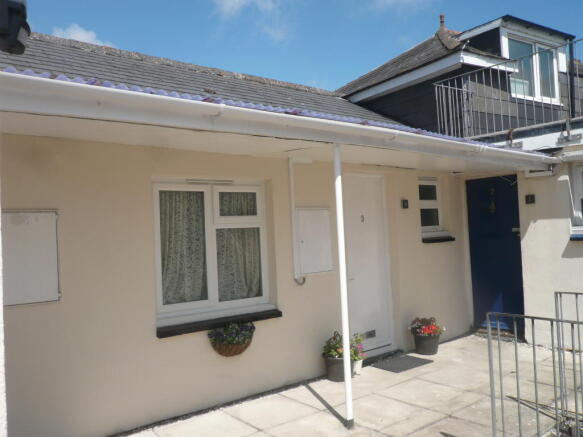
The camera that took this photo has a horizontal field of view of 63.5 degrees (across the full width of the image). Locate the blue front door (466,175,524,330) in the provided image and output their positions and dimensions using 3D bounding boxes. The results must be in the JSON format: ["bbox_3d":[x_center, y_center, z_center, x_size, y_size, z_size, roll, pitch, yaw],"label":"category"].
[{"bbox_3d":[2.594,0.450,5.940,0.080,1.950,0.760,-2,-1,-32],"label":"blue front door"}]

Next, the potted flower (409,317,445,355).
[{"bbox_3d":[1.576,1.362,5.482,0.380,0.420,0.360,-2,-1,0],"label":"potted flower"}]

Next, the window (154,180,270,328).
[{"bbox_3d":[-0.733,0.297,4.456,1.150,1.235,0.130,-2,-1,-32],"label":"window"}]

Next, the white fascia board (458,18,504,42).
[{"bbox_3d":[3.147,-3.121,7.885,0.040,0.120,0.840,-2,-1,-32],"label":"white fascia board"}]

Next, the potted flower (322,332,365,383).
[{"bbox_3d":[0.532,1.375,4.812,0.420,0.510,0.360,-2,-1,-32],"label":"potted flower"}]

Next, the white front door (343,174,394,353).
[{"bbox_3d":[0.825,0.538,5.449,0.810,2.080,0.100,-2,-1,-32],"label":"white front door"}]

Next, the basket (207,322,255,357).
[{"bbox_3d":[-0.490,1.089,4.253,0.440,0.300,0.240,-2,-1,-32],"label":"basket"}]

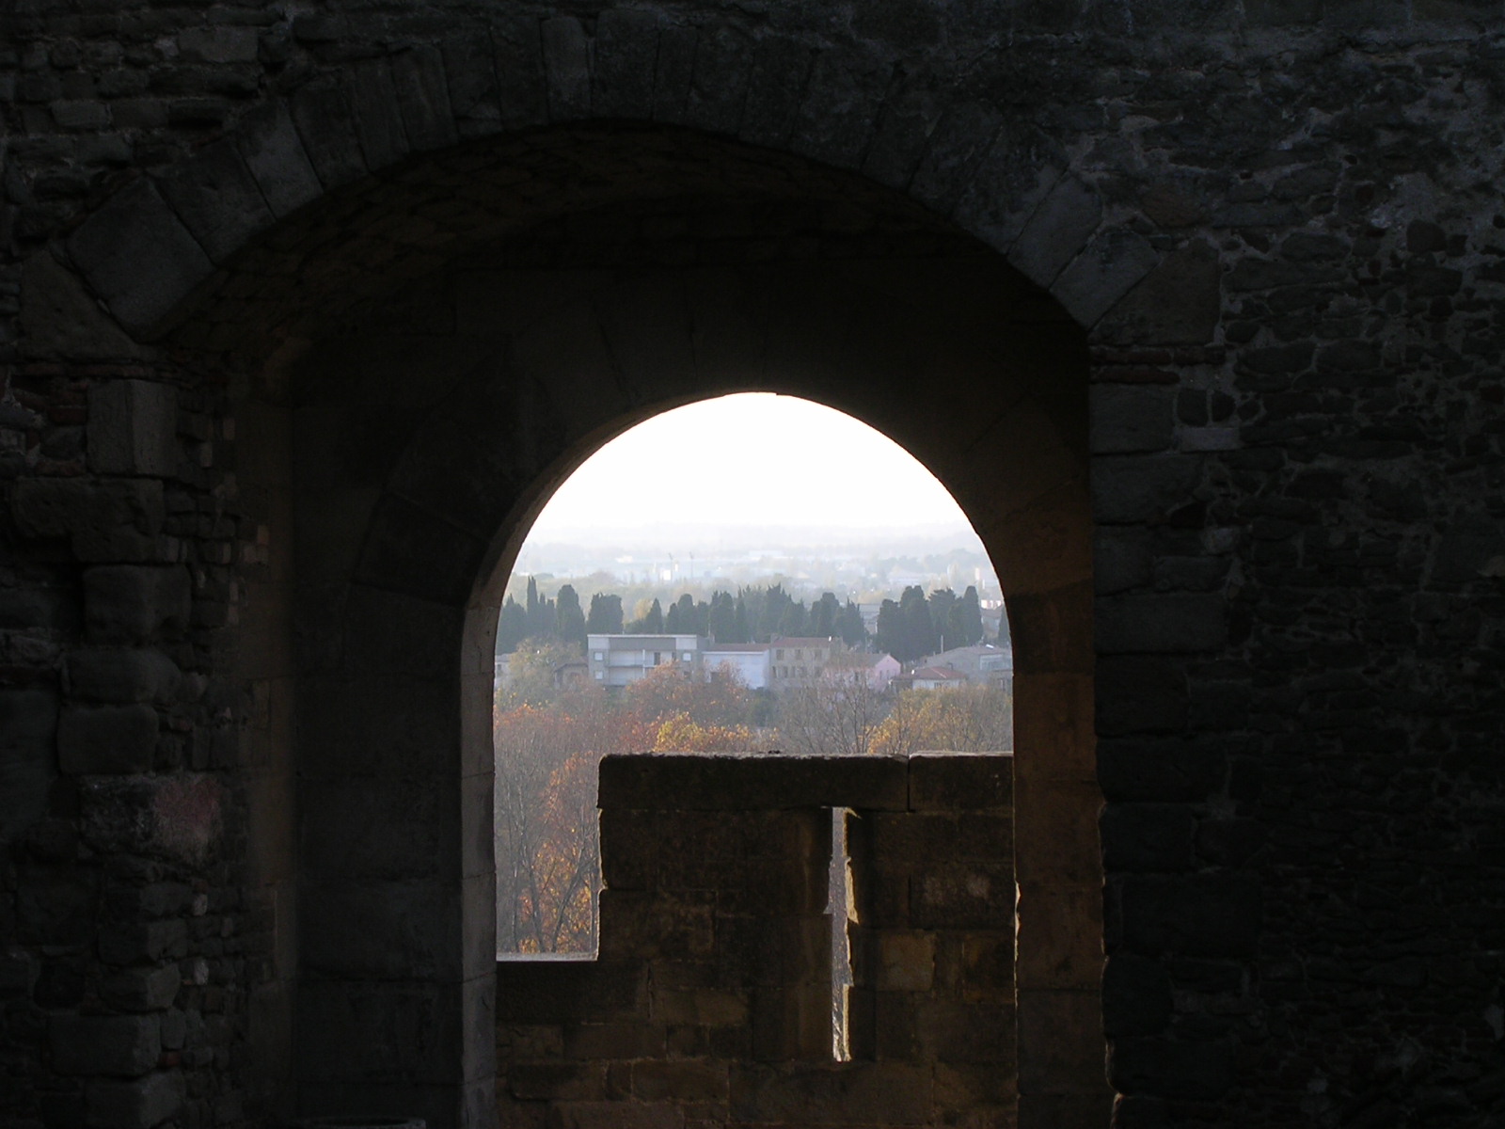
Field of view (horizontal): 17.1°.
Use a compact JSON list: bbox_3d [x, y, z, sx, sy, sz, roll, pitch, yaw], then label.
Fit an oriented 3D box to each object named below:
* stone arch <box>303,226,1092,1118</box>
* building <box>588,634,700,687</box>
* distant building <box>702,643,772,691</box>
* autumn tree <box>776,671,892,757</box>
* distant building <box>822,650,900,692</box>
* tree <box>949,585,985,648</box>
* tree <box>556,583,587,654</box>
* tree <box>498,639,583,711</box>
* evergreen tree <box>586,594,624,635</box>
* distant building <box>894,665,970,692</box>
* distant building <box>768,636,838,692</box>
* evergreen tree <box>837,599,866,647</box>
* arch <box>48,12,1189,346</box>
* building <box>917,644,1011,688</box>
[{"bbox_3d":[-0.150,0.585,21.500,3.670,4.100,0.700,0,0,11],"label":"stone arch"},{"bbox_3d":[-15.727,14.424,739.000,16.400,8.600,10.000,0,0,8],"label":"building"},{"bbox_3d":[-2.370,15.320,746.000,9.500,7.300,8.000,0,0,20],"label":"distant building"},{"bbox_3d":[6.860,17.740,420.000,10.000,18.000,9.500,0,0,0],"label":"autumn tree"},{"bbox_3d":[15.618,15.365,718.000,9.500,6.400,8.000,0,0,22],"label":"distant building"},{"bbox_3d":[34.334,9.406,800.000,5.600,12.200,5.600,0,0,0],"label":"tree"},{"bbox_3d":[-28.610,10.570,790.000,5.000,15.000,5.000,0,0,0],"label":"tree"},{"bbox_3d":[-28.010,14.950,660.000,11.000,10.500,10.500,0,0,0],"label":"tree"},{"bbox_3d":[-23.320,11.550,790.000,5.800,14.000,5.800,0,0,0],"label":"evergreen tree"},{"bbox_3d":[25.730,16.860,715.000,9.500,4.800,7.500,0,0,22],"label":"distant building"},{"bbox_3d":[7.760,14.890,742.000,9.200,8.500,8.300,0,0,22],"label":"distant building"},{"bbox_3d":[15.897,10.159,800.000,4.500,9.200,4.500,0,0,0],"label":"evergreen tree"},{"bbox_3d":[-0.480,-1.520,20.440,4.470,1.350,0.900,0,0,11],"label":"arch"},{"bbox_3d":[32.581,15.037,735.000,16.000,6.800,11.000,0,0,10],"label":"building"}]

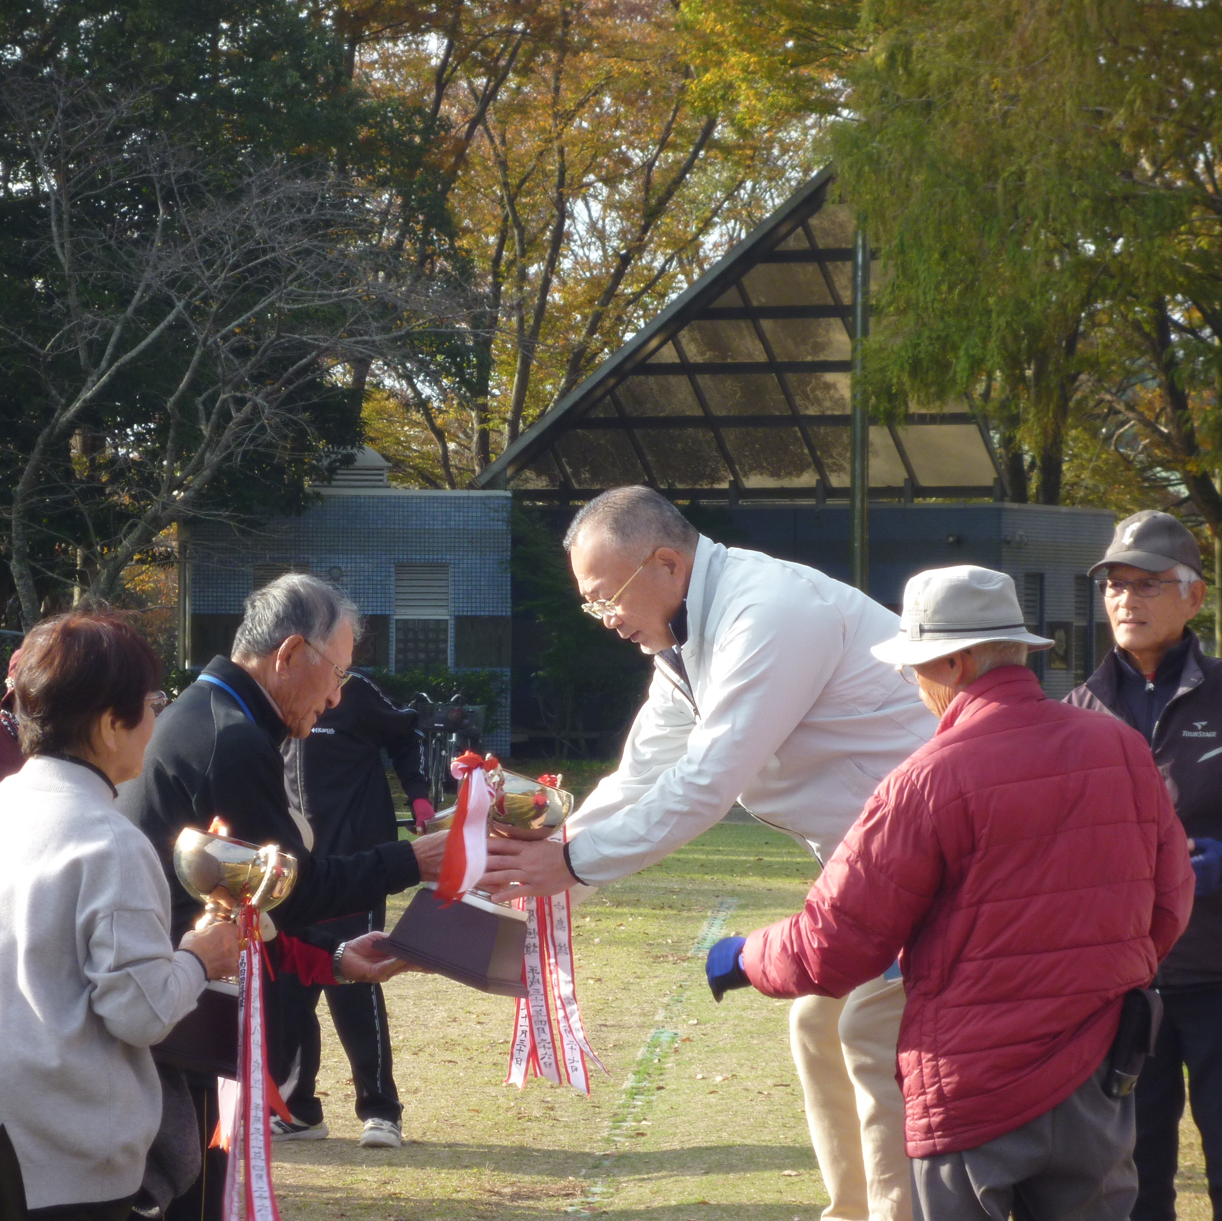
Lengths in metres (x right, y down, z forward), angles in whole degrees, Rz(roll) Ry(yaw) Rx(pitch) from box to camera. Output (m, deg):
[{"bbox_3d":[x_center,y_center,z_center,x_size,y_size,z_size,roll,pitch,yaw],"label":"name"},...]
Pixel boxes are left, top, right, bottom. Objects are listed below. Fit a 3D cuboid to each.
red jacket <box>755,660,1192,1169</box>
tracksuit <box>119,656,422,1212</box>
[{"bbox_3d":[0.535,0.450,8.850,0.580,0.735,0.460,0,0,-30],"label":"red jacket"},{"bbox_3d":[-0.526,0.735,8.850,0.500,1.330,0.480,0,0,-18],"label":"tracksuit"}]

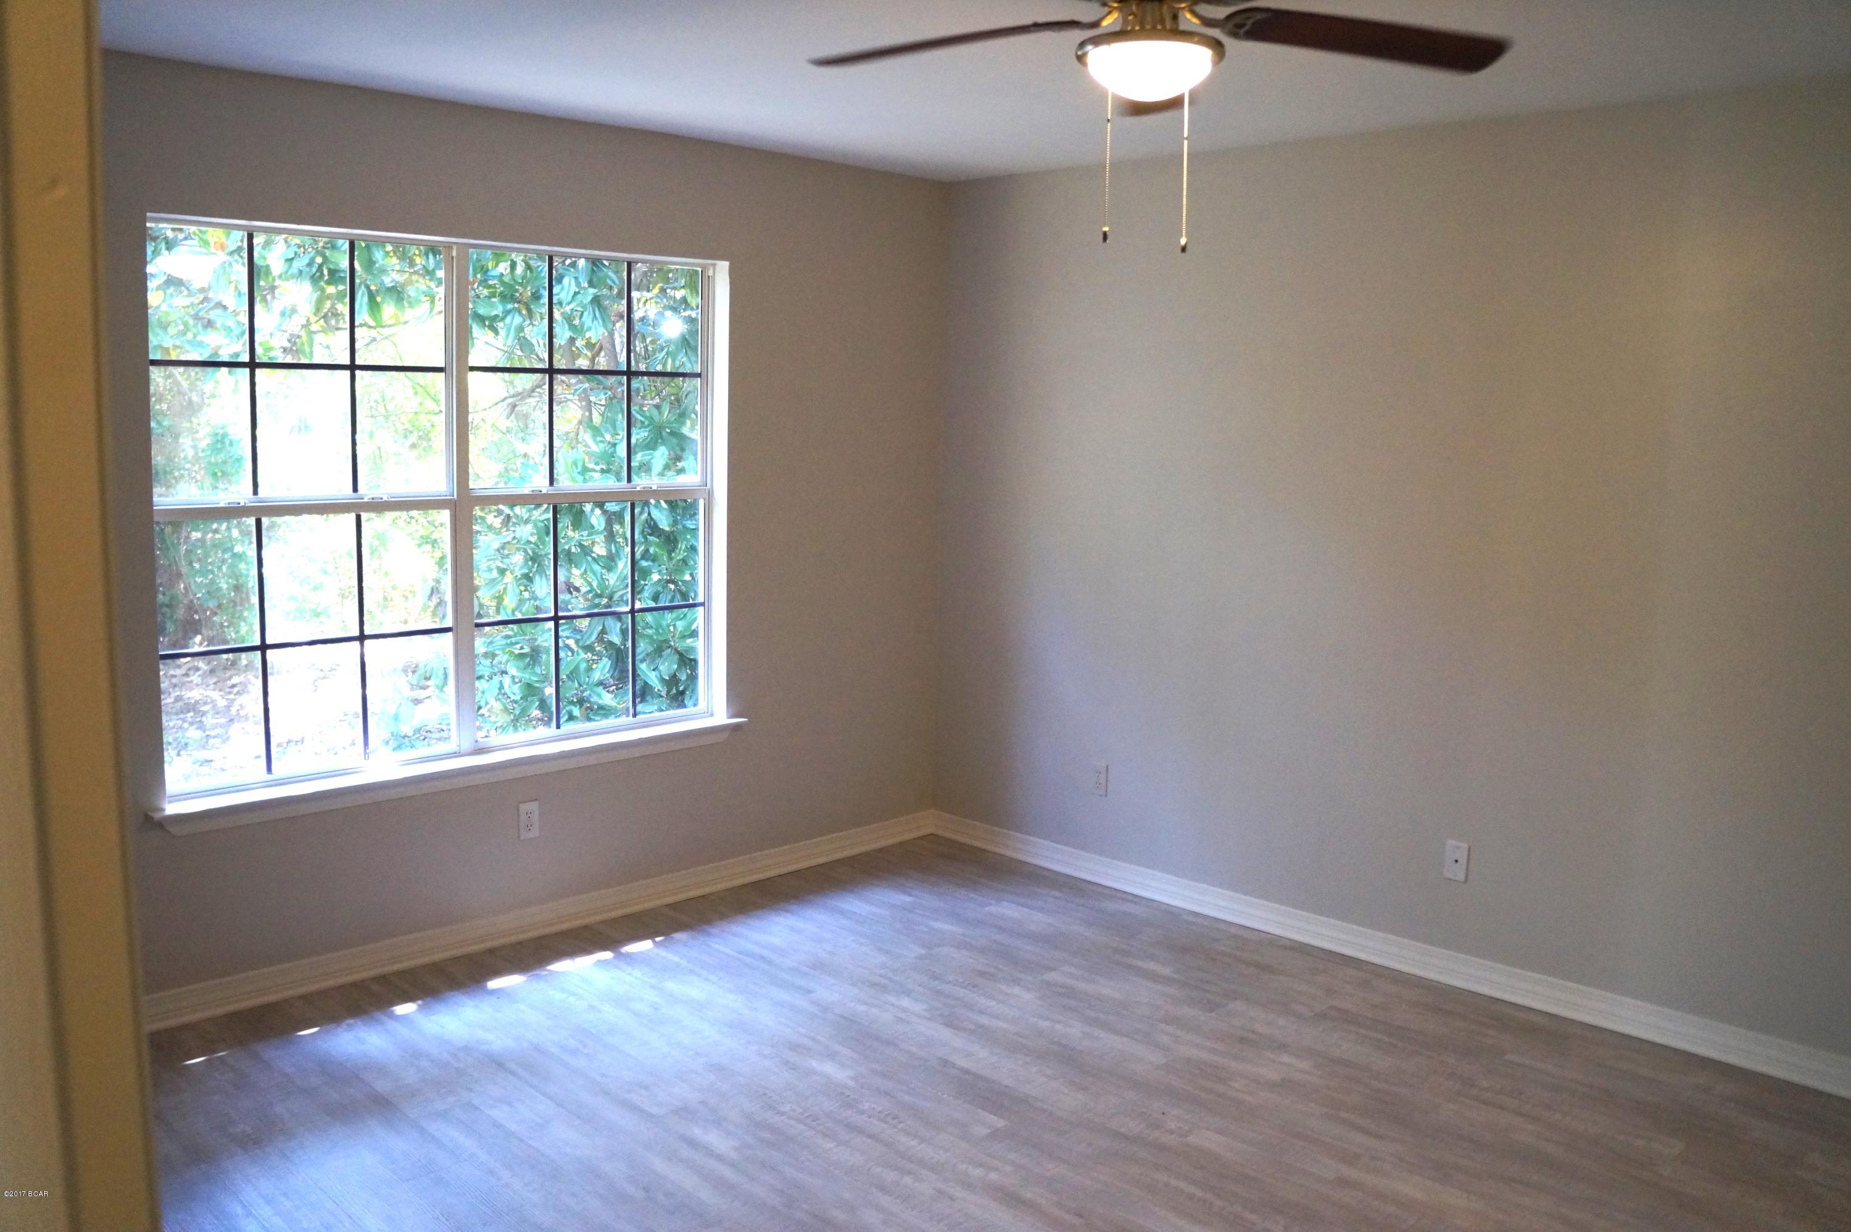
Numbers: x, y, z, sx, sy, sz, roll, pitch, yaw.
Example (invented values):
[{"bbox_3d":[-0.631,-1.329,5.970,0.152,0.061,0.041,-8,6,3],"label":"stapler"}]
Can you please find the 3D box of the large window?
[{"bbox_3d":[-1.323,-0.328,4.103,1.750,1.500,0.100,-7,12,-44],"label":"large window"}]

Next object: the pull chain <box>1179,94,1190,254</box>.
[{"bbox_3d":[0.453,-0.782,2.421,0.013,0.290,0.013,1,8,0],"label":"pull chain"}]

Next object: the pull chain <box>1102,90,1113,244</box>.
[{"bbox_3d":[0.304,-0.750,2.295,0.013,0.265,0.013,1,8,0],"label":"pull chain"}]

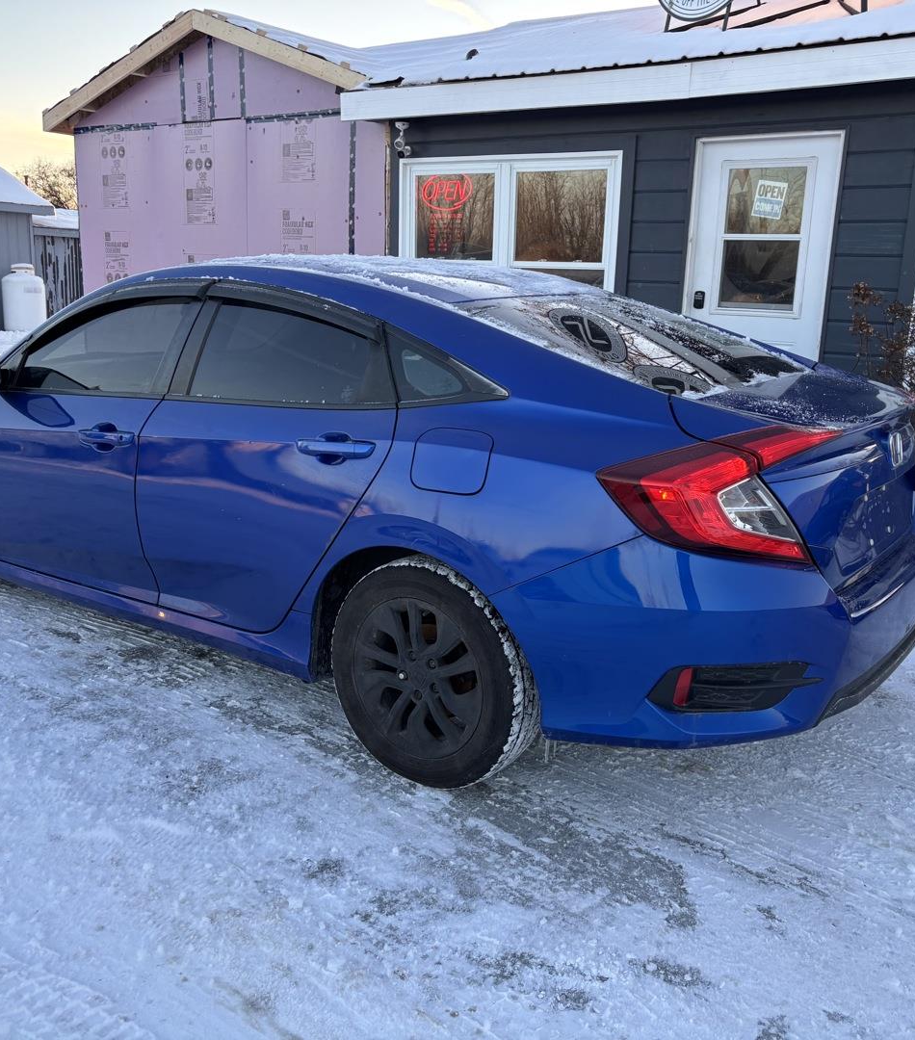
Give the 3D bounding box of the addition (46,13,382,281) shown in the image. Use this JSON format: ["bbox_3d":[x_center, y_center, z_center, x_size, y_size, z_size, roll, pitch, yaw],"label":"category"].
[{"bbox_3d":[-1.197,-2.922,10.789,4.500,3.500,4.000,10,15,33],"label":"addition"}]

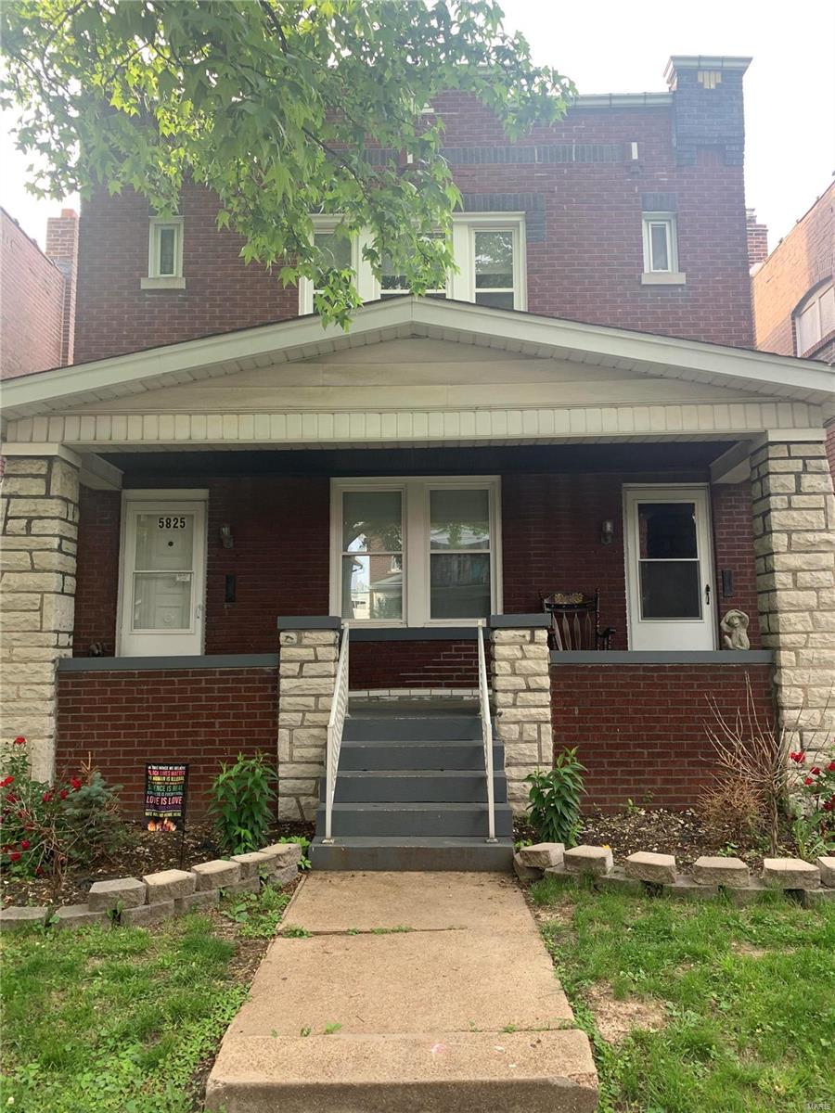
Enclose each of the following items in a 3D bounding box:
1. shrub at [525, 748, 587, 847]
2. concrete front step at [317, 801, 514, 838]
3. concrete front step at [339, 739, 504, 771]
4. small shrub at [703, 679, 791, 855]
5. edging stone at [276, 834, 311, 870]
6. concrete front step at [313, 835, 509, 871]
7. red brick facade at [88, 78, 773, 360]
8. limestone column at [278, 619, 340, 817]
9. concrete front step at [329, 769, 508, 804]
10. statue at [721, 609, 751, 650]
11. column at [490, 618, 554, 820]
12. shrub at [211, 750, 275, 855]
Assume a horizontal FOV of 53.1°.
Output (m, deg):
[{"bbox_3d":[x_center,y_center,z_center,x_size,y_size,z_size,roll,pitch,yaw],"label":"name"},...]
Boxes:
[{"bbox_3d":[0.960,1.633,5.787,0.440,0.615,0.400,-1,-7,2],"label":"shrub"},{"bbox_3d":[-0.025,1.805,5.747,1.337,0.175,0.296,0,-7,1],"label":"concrete front step"},{"bbox_3d":[-0.017,1.529,6.405,1.344,0.181,0.312,0,-7,1],"label":"concrete front step"},{"bbox_3d":[2.102,1.334,5.339,0.495,1.089,0.500,0,-7,1],"label":"small shrub"},{"bbox_3d":[-0.873,1.885,5.225,0.180,0.100,0.290,-3,-7,23],"label":"edging stone"},{"bbox_3d":[-0.034,1.892,5.340,1.272,0.141,0.320,-1,-7,2],"label":"concrete front step"},{"bbox_3d":[-0.088,-3.642,9.018,7.190,3.370,0.320,-1,-7,2],"label":"red brick facade"},{"bbox_3d":[-0.867,1.284,6.753,0.475,1.580,0.420,0,-7,1],"label":"limestone column"},{"bbox_3d":[-0.022,1.646,5.985,1.305,0.178,0.320,-1,-7,2],"label":"concrete front step"},{"bbox_3d":[2.548,0.593,6.749,0.216,0.329,0.220,0,-7,1],"label":"statue"},{"bbox_3d":[0.826,1.250,6.690,0.472,1.521,0.470,-1,-7,2],"label":"column"},{"bbox_3d":[-1.201,1.657,5.767,0.460,0.610,0.420,-1,-7,2],"label":"shrub"}]

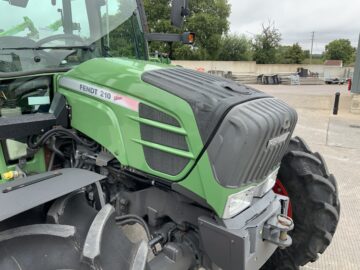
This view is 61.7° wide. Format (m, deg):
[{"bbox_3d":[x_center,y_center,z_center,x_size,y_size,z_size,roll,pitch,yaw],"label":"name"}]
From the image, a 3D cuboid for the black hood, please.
[{"bbox_3d":[0.139,-0.178,1.596,0.717,0.317,0.530,12,18,42],"label":"black hood"}]

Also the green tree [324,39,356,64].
[{"bbox_3d":[31.321,-15.852,59.960,5.891,6.367,5.891,7,15,26],"label":"green tree"}]

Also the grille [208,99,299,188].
[{"bbox_3d":[0.371,0.029,1.422,0.270,0.421,0.530,12,18,42],"label":"grille"}]

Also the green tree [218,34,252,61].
[{"bbox_3d":[7.011,-10.188,38.694,4.295,5.155,4.295,2,14,10],"label":"green tree"}]

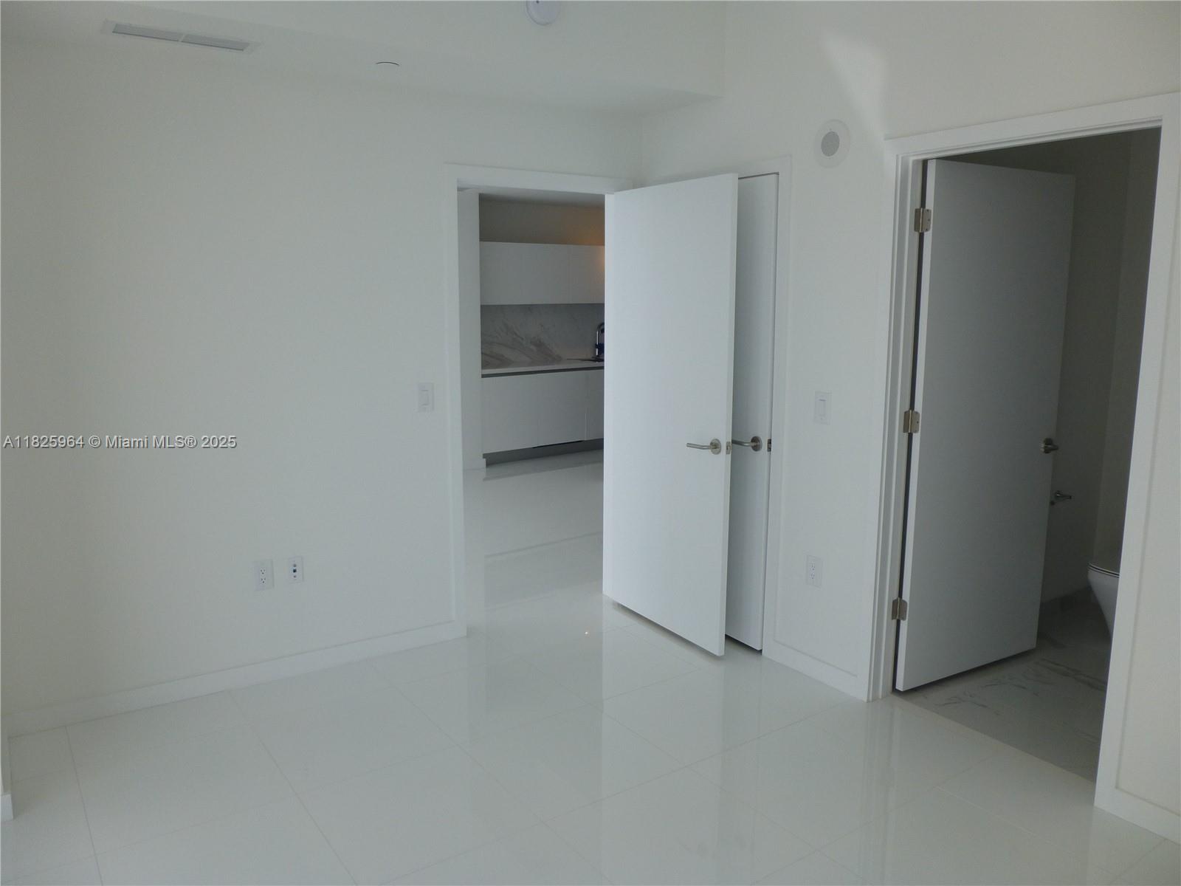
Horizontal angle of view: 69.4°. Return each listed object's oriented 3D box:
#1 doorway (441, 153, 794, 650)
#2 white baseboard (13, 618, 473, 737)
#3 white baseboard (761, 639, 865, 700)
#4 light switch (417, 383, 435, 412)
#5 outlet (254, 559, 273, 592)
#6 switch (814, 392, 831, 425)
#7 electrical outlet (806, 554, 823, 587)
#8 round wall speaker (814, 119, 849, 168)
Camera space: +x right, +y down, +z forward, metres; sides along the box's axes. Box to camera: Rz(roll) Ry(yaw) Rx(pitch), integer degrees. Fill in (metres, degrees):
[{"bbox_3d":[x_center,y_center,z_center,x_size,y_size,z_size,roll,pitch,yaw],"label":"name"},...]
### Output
[{"bbox_3d":[0.009,-0.138,3.804,1.061,2.165,0.900,-6,11,-32],"label":"doorway"},{"bbox_3d":[-1.348,0.951,3.556,1.803,0.090,0.017,-6,11,-32],"label":"white baseboard"},{"bbox_3d":[0.928,0.947,3.598,0.017,0.090,0.554,-6,11,-34],"label":"white baseboard"},{"bbox_3d":[-0.724,-0.200,3.766,0.077,0.127,0.011,-6,11,-32],"label":"light switch"},{"bbox_3d":[-1.339,0.543,3.499,0.076,0.127,0.011,-6,11,-32],"label":"outlet"},{"bbox_3d":[0.928,-0.139,3.428,0.011,0.126,0.079,-6,11,-34],"label":"switch"},{"bbox_3d":[0.927,0.533,3.539,0.011,0.127,0.078,-6,11,-34],"label":"electrical outlet"},{"bbox_3d":[0.916,-1.148,3.265,0.030,0.178,0.176,-6,11,-34],"label":"round wall speaker"}]

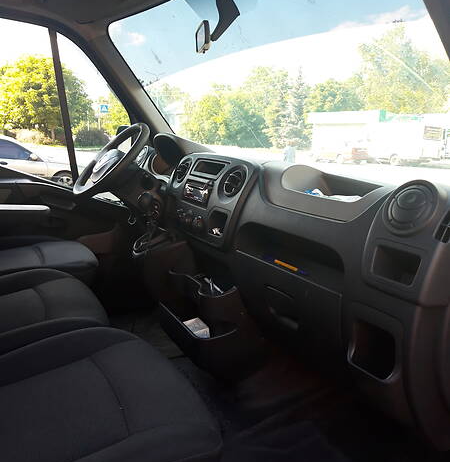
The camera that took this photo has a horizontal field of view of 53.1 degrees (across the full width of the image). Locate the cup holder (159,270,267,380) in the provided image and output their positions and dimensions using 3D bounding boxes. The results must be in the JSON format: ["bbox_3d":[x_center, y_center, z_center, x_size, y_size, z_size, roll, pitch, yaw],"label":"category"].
[{"bbox_3d":[-0.051,0.275,1.460,0.225,0.278,0.300,-8,15,-30],"label":"cup holder"}]

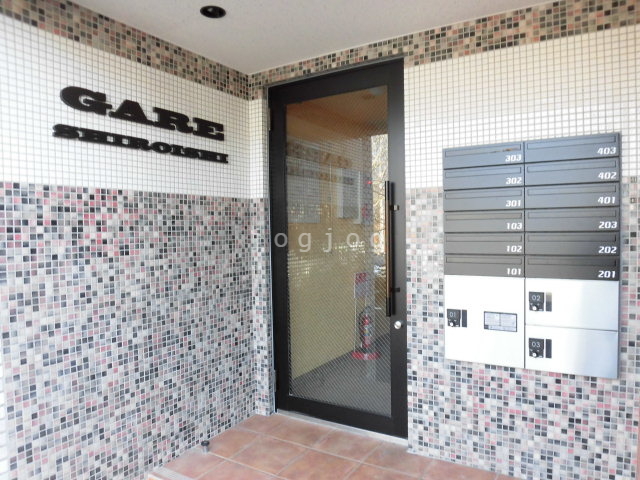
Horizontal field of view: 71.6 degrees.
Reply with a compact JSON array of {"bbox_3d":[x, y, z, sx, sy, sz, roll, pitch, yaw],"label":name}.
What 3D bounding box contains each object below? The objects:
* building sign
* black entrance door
[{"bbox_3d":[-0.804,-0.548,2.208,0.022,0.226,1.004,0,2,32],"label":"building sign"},{"bbox_3d":[0.098,0.067,2.615,0.868,2.050,0.060,0,2,28],"label":"black entrance door"}]

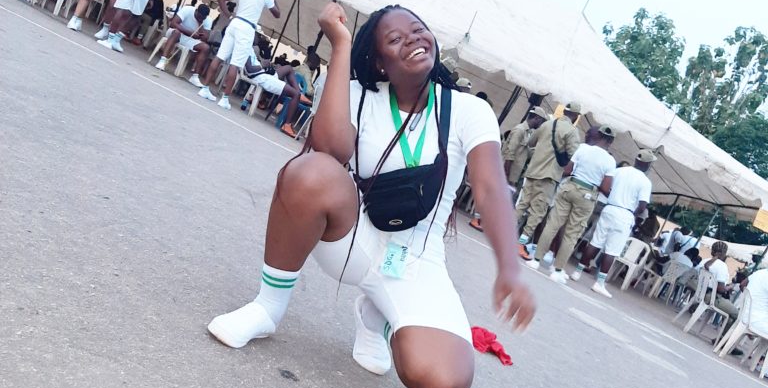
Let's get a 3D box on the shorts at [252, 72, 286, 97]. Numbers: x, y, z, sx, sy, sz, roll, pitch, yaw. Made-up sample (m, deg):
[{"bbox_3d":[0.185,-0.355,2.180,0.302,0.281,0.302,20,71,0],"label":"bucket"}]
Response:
[{"bbox_3d":[-1.614,-1.530,10.750,0.500,0.260,0.400,25,5,1],"label":"shorts"}]

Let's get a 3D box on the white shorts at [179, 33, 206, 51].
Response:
[{"bbox_3d":[-2.995,-2.289,11.461,0.500,0.230,0.500,22,6,-28],"label":"white shorts"}]

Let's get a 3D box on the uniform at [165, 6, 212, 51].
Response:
[{"bbox_3d":[-2.927,-2.512,11.460,0.580,0.630,0.580,22,6,-28],"label":"uniform"}]

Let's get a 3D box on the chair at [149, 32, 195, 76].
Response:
[{"bbox_3d":[-3.138,-2.275,11.647,0.520,0.820,0.540,24,5,-10],"label":"chair"}]

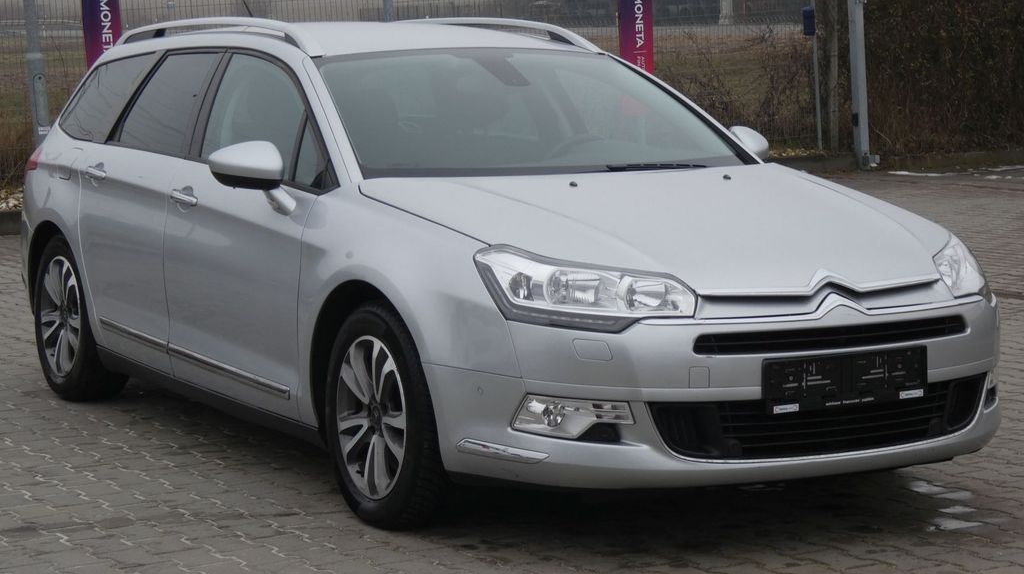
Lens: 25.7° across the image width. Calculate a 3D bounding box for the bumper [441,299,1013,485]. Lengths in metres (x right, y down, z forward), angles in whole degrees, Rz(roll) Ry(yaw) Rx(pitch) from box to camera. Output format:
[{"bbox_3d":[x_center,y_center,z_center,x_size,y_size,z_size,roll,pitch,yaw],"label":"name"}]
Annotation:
[{"bbox_3d":[0.720,0.246,6.190,1.810,0.490,0.730,-4,7,-29],"label":"bumper"}]

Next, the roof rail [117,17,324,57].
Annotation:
[{"bbox_3d":[-1.128,-0.906,8.162,0.090,0.140,1.930,-4,7,-29],"label":"roof rail"}]

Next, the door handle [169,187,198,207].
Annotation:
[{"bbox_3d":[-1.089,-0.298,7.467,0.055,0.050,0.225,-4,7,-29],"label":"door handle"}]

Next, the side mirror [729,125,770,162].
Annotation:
[{"bbox_3d":[0.810,-0.481,7.858,0.240,0.160,0.130,-4,7,-29],"label":"side mirror"}]

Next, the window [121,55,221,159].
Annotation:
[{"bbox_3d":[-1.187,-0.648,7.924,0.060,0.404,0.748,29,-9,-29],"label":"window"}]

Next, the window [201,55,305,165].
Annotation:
[{"bbox_3d":[-0.813,-0.559,7.258,0.060,0.431,0.949,29,-9,-29],"label":"window"}]

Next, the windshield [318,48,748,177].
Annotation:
[{"bbox_3d":[0.086,-0.550,7.227,1.480,0.140,1.018,-4,31,-29],"label":"windshield"}]

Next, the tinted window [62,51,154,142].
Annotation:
[{"bbox_3d":[-1.584,-0.736,8.696,0.060,0.379,0.787,29,-7,-26],"label":"tinted window"}]

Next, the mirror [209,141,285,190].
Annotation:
[{"bbox_3d":[-0.818,-0.378,6.943,0.240,0.160,0.130,-4,7,-29],"label":"mirror"}]

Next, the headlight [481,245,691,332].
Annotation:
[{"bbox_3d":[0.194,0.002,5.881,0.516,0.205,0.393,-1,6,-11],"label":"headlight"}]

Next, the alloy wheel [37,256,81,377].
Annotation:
[{"bbox_3d":[-1.703,0.112,8.882,0.190,0.468,0.468,-4,7,-29],"label":"alloy wheel"}]

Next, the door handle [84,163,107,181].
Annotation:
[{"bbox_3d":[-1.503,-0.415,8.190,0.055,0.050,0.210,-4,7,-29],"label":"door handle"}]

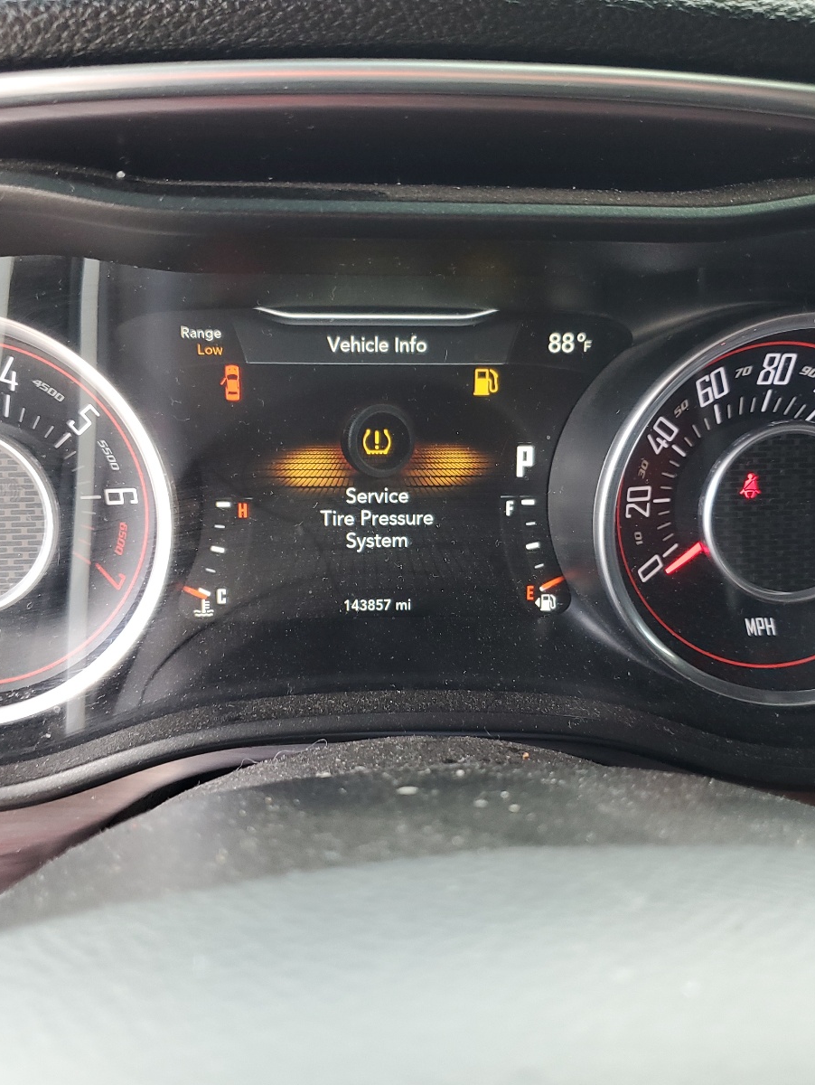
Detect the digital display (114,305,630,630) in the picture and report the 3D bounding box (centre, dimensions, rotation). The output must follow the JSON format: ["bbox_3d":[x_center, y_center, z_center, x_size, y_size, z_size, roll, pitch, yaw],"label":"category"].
[{"bbox_3d":[-0.010,-0.023,0.329,0.153,0.094,0.010,-1,7,-5],"label":"digital display"}]

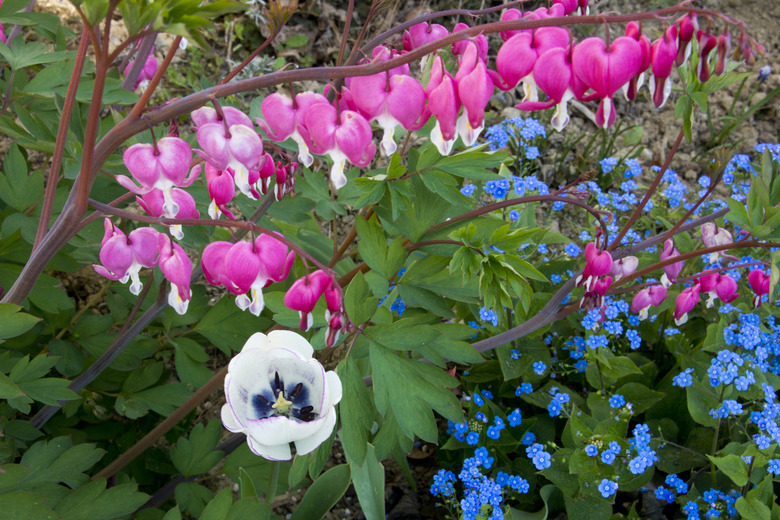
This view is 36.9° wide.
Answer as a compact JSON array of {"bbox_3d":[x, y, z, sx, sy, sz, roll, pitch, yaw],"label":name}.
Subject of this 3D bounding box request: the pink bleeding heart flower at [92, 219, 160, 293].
[{"bbox_3d":[-0.122,-0.002,0.540,0.028,0.031,0.015,-2,27,12],"label":"pink bleeding heart flower"}]

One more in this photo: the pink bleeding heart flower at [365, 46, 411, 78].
[{"bbox_3d":[-0.001,-0.102,0.620,0.026,0.028,0.015,0,35,0],"label":"pink bleeding heart flower"}]

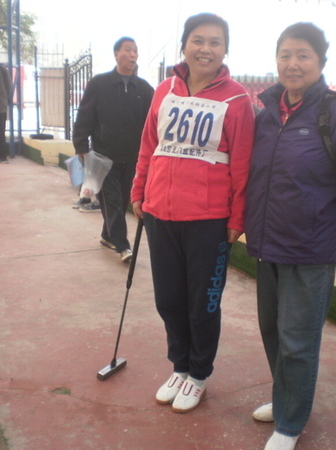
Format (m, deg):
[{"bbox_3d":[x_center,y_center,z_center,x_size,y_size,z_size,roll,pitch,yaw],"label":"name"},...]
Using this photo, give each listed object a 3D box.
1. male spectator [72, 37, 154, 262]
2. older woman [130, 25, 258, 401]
[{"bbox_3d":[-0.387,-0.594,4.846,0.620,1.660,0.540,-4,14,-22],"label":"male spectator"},{"bbox_3d":[0.097,-0.033,2.596,0.500,1.620,0.320,7,14,21],"label":"older woman"}]

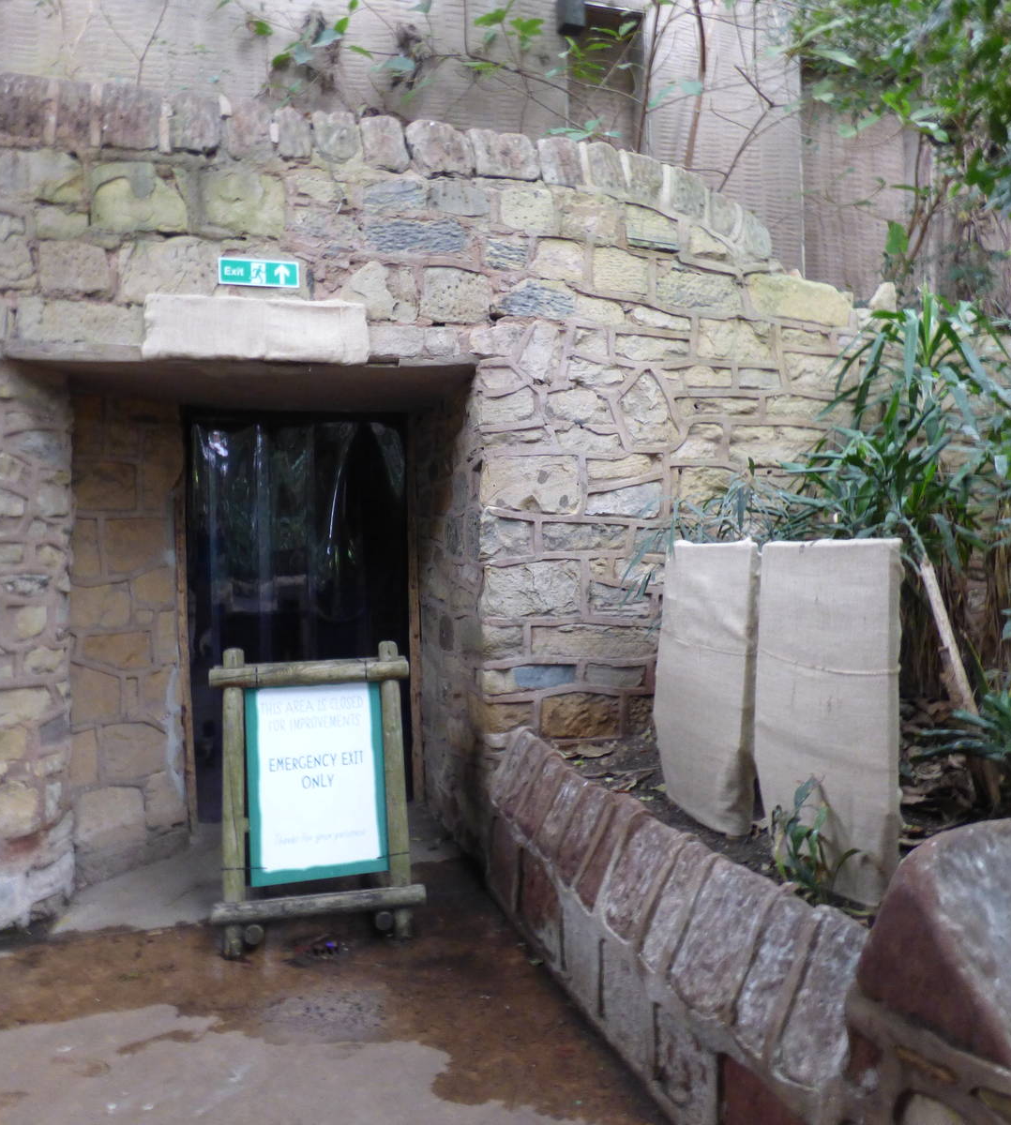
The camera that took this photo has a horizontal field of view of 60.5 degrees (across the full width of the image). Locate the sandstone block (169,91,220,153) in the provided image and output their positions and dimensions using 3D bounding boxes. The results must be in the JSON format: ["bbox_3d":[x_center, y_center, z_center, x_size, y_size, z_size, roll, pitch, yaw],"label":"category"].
[{"bbox_3d":[-1.204,-1.667,3.399,0.181,0.220,0.250,-1,1,-14],"label":"sandstone block"}]

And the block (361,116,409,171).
[{"bbox_3d":[-0.505,-1.673,3.553,0.186,0.201,0.200,-1,1,-14],"label":"block"}]

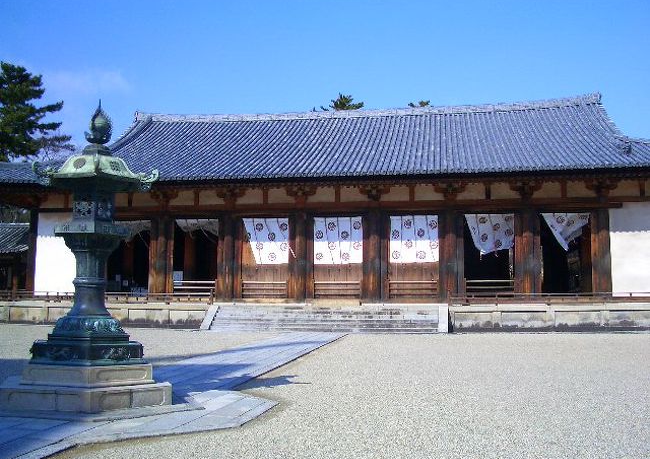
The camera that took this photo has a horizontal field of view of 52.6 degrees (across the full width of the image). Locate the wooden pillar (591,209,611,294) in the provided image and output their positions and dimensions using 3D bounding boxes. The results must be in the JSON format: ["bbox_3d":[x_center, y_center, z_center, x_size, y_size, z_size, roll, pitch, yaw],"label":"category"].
[{"bbox_3d":[13.195,1.108,31.383,0.885,4.258,0.600,-1,-6,9],"label":"wooden pillar"}]

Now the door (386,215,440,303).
[{"bbox_3d":[4.371,1.384,32.821,2.576,4.301,0.200,-1,-6,9],"label":"door"}]

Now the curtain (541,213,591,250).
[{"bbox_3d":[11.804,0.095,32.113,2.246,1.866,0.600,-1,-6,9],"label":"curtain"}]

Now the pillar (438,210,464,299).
[{"bbox_3d":[6.321,1.317,32.960,1.149,4.597,0.750,-1,-6,7],"label":"pillar"}]

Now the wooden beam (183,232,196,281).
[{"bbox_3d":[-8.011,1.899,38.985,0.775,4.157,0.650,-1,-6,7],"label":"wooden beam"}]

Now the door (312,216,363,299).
[{"bbox_3d":[0.655,1.464,33.750,2.563,4.269,0.150,-1,-6,7],"label":"door"}]

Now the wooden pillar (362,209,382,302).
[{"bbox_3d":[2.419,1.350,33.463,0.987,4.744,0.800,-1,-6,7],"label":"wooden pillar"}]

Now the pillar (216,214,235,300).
[{"bbox_3d":[-5.254,1.452,34.690,0.850,4.600,0.700,0,-6,8],"label":"pillar"}]

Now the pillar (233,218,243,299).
[{"bbox_3d":[-4.622,1.453,34.705,0.470,4.500,0.450,0,-6,8],"label":"pillar"}]

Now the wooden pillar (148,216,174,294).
[{"bbox_3d":[-8.628,1.438,34.726,1.362,4.393,0.600,-1,-6,9],"label":"wooden pillar"}]

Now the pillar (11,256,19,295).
[{"bbox_3d":[-18.990,2.875,40.248,0.334,2.446,0.330,-1,-6,9],"label":"pillar"}]

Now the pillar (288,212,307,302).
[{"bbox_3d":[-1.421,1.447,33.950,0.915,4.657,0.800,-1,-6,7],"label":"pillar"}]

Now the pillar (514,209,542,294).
[{"bbox_3d":[10.100,1.166,32.607,1.240,4.530,0.800,0,-6,8],"label":"pillar"}]

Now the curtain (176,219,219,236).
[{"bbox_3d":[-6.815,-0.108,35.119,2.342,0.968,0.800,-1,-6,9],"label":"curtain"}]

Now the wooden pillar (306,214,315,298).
[{"bbox_3d":[-0.754,1.482,34.169,0.420,4.430,0.420,0,-6,8],"label":"wooden pillar"}]

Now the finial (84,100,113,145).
[{"bbox_3d":[-3.460,-1.645,10.100,0.400,0.690,0.390,-1,-6,7],"label":"finial"}]

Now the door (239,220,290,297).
[{"bbox_3d":[-3.100,1.537,34.229,2.565,4.225,0.150,-1,-6,7],"label":"door"}]

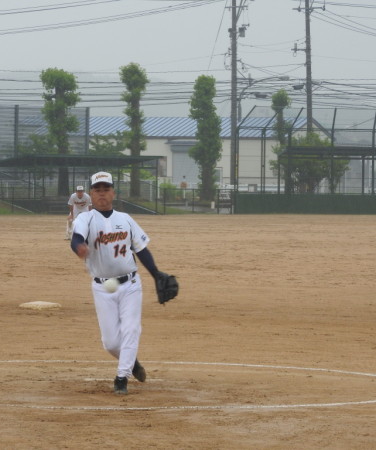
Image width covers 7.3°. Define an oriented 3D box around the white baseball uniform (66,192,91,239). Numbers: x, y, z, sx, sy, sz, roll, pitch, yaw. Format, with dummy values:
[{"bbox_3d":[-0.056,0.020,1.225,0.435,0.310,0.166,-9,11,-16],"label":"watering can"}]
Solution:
[{"bbox_3d":[-2.474,-0.217,67.200,0.620,1.050,0.580,1,1,-2],"label":"white baseball uniform"}]

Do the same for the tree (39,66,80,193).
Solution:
[{"bbox_3d":[-6.404,-4.696,148.000,2.000,6.550,2.000,1,1,0],"label":"tree"}]

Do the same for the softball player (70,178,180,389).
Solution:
[{"bbox_3d":[-0.476,0.431,22.100,0.800,1.660,0.920,1,1,3],"label":"softball player"}]

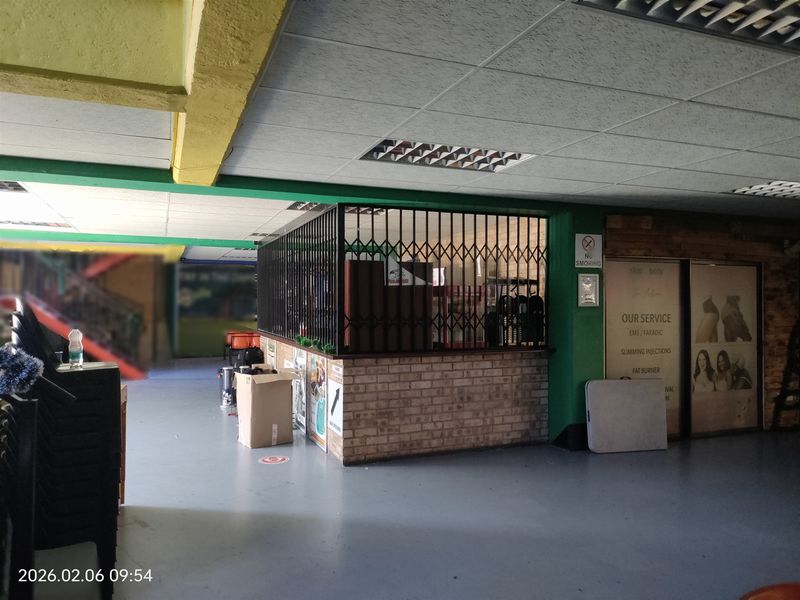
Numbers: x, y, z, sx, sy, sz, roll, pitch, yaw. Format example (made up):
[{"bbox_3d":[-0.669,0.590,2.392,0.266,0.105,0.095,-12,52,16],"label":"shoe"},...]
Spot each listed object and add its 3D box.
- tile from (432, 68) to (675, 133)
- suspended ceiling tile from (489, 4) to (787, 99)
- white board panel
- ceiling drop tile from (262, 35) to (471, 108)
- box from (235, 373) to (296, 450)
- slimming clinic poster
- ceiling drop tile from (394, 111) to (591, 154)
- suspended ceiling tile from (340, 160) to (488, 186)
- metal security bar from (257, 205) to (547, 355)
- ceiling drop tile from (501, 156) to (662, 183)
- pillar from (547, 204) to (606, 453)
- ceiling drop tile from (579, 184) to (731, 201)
[{"bbox_3d":[0.782,-1.010,2.963,1.183,0.018,0.589,0,0,-22],"label":"tile"},{"bbox_3d":[1.014,-1.017,2.436,1.194,0.018,0.594,0,0,-22],"label":"suspended ceiling tile"},{"bbox_3d":[2.278,1.158,5.838,0.870,0.720,0.075,0,-5,-14],"label":"white board panel"},{"bbox_3d":[-0.160,-1.013,2.606,0.841,0.018,0.594,0,0,-22],"label":"ceiling drop tile"},{"bbox_3d":[-1.541,1.236,6.638,0.485,0.790,0.425,0,0,-34],"label":"box"},{"bbox_3d":[2.734,0.567,6.442,1.090,1.983,0.020,0,0,-22],"label":"slimming clinic poster"},{"bbox_3d":[0.562,-1.020,3.547,1.194,0.018,0.594,0,0,-22],"label":"ceiling drop tile"},{"bbox_3d":[0.109,-1.023,4.659,1.194,0.018,0.594,0,0,-22],"label":"suspended ceiling tile"},{"bbox_3d":[-0.474,-0.192,8.625,2.480,1.500,5.450,0,0,-22],"label":"metal security bar"},{"bbox_3d":[1.447,-1.027,4.555,1.194,0.018,0.594,0,0,-22],"label":"ceiling drop tile"},{"bbox_3d":[1.852,0.274,6.111,0.410,2.480,0.430,0,0,-22],"label":"pillar"},{"bbox_3d":[2.319,-1.017,5.505,1.183,0.018,0.589,0,0,-22],"label":"ceiling drop tile"}]

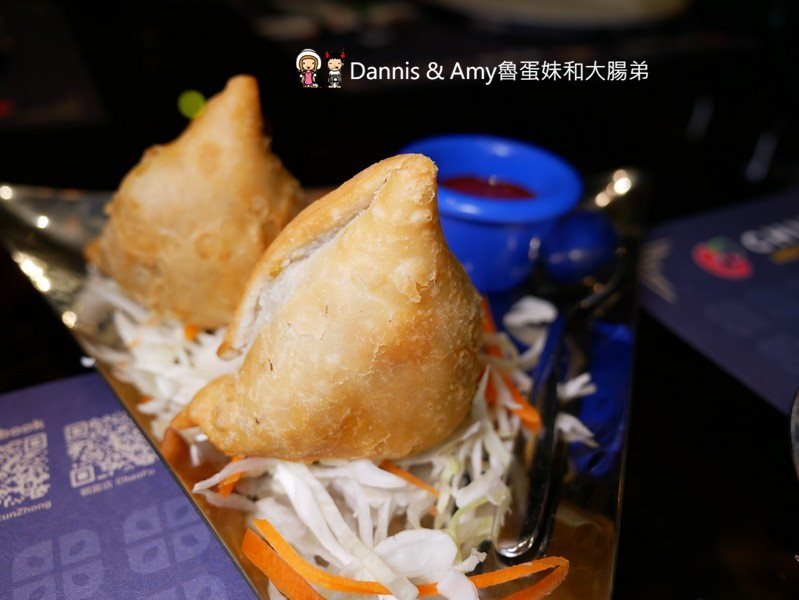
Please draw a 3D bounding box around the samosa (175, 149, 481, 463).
[{"bbox_3d":[-0.011,-0.004,0.170,0.085,0.073,0.067,1,35,-9],"label":"samosa"}]

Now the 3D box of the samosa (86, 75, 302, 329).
[{"bbox_3d":[-0.070,-0.041,0.210,0.076,0.075,0.064,7,35,0],"label":"samosa"}]

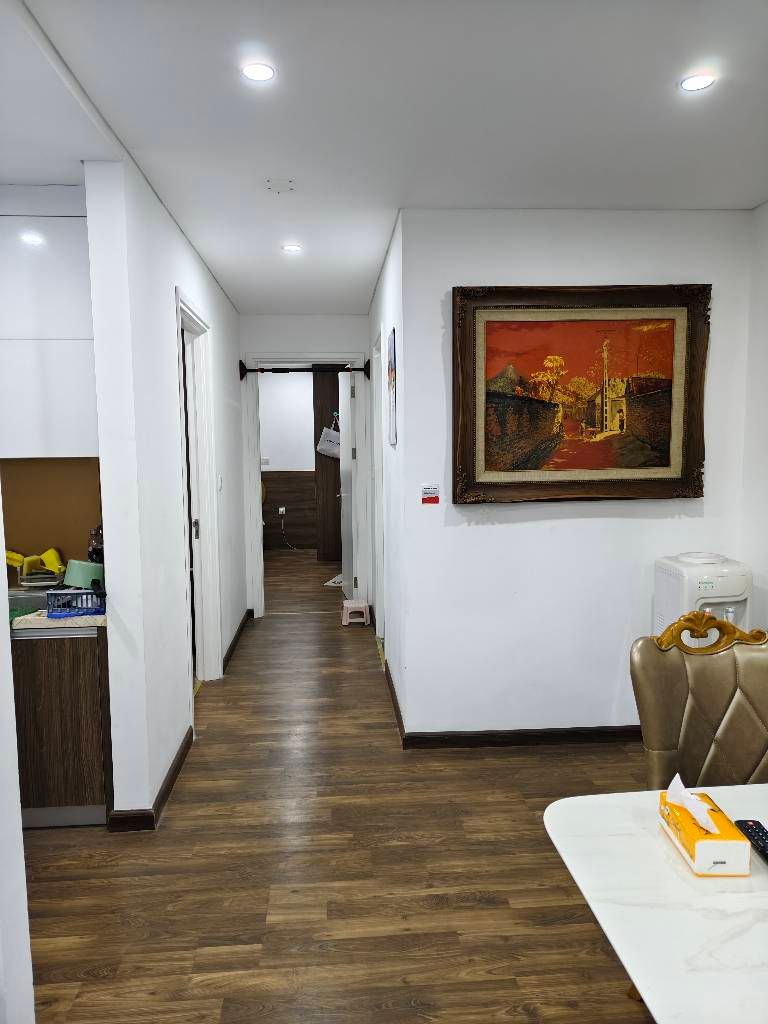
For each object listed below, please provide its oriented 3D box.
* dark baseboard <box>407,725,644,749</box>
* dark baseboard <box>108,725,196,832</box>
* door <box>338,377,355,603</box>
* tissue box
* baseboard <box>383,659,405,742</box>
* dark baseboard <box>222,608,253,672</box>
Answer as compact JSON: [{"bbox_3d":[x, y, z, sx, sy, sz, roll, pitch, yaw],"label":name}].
[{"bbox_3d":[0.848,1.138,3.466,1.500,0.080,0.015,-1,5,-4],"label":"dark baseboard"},{"bbox_3d":[-1.031,1.187,3.097,0.185,0.080,0.815,-1,5,-4],"label":"dark baseboard"},{"bbox_3d":[-0.346,-0.223,6.600,0.040,2.220,0.820,-1,5,-11],"label":"door"},{"bbox_3d":[0.597,0.603,1.280,0.093,0.065,0.173,0,5,0],"label":"tissue box"},{"bbox_3d":[0.059,1.093,4.013,0.015,0.080,1.220,-1,5,-4],"label":"baseboard"},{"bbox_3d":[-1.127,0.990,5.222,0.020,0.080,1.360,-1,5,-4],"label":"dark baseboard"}]

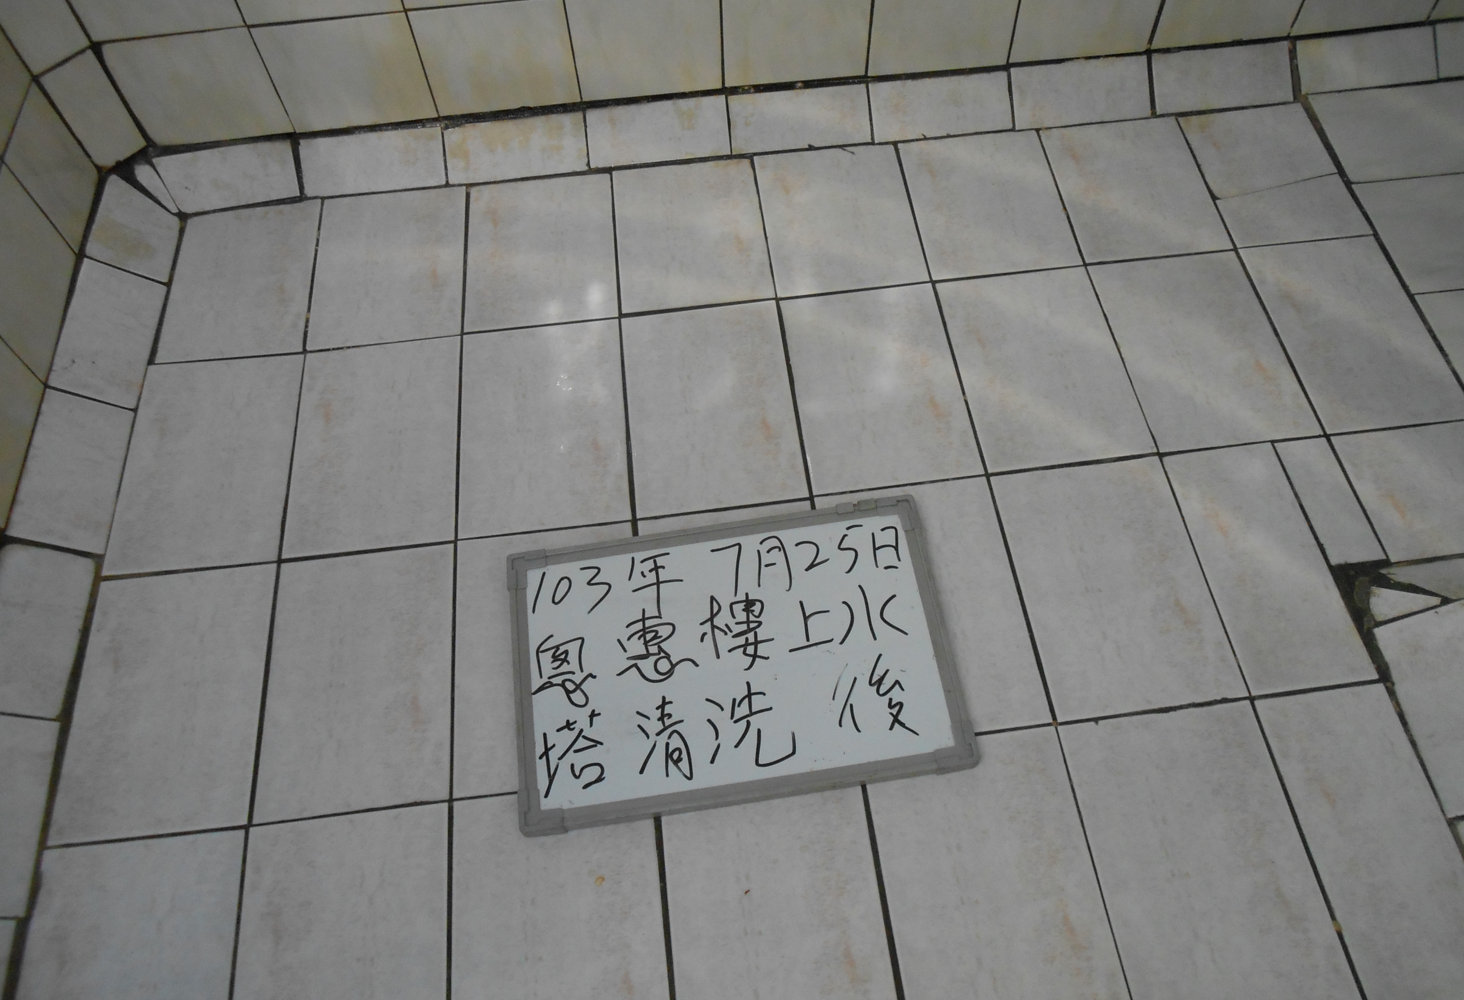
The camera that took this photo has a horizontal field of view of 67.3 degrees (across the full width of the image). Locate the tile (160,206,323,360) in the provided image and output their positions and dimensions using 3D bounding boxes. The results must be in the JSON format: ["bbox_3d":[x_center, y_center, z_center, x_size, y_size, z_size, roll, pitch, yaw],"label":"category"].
[{"bbox_3d":[-0.657,-0.294,1.484,0.185,0.010,0.269,-7,58,-2],"label":"tile"}]

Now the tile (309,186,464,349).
[{"bbox_3d":[-0.459,-0.313,1.482,0.199,0.010,0.271,-6,58,-1],"label":"tile"}]

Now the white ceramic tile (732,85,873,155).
[{"bbox_3d":[0.097,-0.542,1.571,0.200,0.081,0.010,-5,13,-1],"label":"white ceramic tile"}]

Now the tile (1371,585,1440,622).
[{"bbox_3d":[0.717,0.107,1.183,0.079,0.010,0.039,-14,59,-6],"label":"tile"}]

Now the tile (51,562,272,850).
[{"bbox_3d":[-0.596,0.209,1.172,0.196,0.010,0.300,-7,58,-2],"label":"tile"}]

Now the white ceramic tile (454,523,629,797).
[{"bbox_3d":[-0.194,0.164,1.177,0.202,0.010,0.295,-7,58,-2],"label":"white ceramic tile"}]

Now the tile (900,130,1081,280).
[{"bbox_3d":[0.344,-0.396,1.479,0.195,0.010,0.252,-6,59,-2],"label":"tile"}]

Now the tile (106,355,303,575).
[{"bbox_3d":[-0.626,-0.048,1.325,0.195,0.010,0.304,-5,58,-1],"label":"tile"}]

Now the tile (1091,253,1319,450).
[{"bbox_3d":[0.578,-0.187,1.361,0.195,0.010,0.296,-6,58,-2],"label":"tile"}]

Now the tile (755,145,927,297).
[{"bbox_3d":[0.144,-0.374,1.473,0.196,0.010,0.253,-6,59,-2],"label":"tile"}]

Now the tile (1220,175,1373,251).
[{"bbox_3d":[0.737,-0.378,1.456,0.178,0.010,0.108,-6,59,-2],"label":"tile"}]

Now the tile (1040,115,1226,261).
[{"bbox_3d":[0.541,-0.417,1.485,0.193,0.010,0.250,-6,59,-2],"label":"tile"}]

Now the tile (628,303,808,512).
[{"bbox_3d":[-0.026,-0.116,1.349,0.200,0.010,0.300,-6,58,-2],"label":"tile"}]

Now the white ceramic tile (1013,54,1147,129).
[{"bbox_3d":[0.499,-0.585,1.576,0.196,0.010,0.086,-7,95,-2],"label":"white ceramic tile"}]

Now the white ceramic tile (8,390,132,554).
[{"bbox_3d":[-0.757,-0.032,1.261,0.093,0.010,0.194,17,52,-32],"label":"white ceramic tile"}]

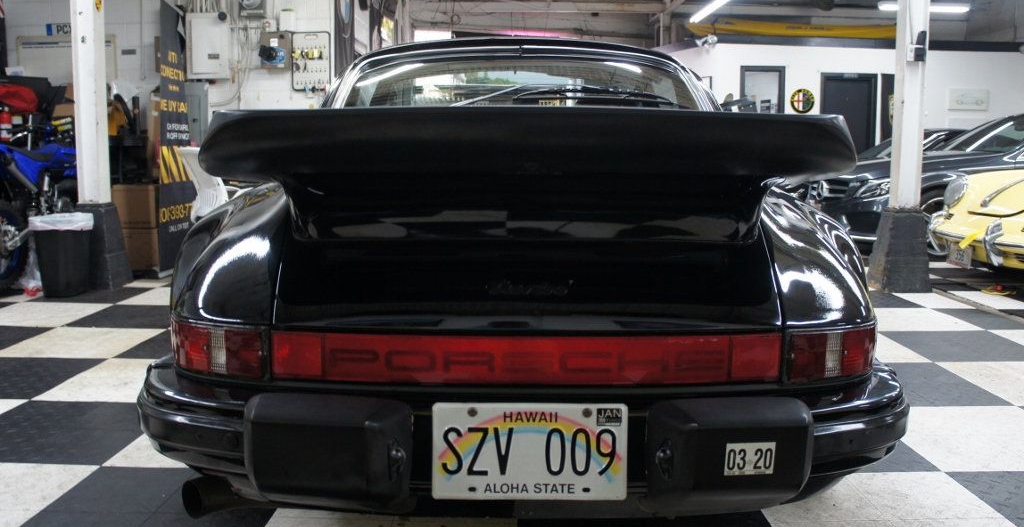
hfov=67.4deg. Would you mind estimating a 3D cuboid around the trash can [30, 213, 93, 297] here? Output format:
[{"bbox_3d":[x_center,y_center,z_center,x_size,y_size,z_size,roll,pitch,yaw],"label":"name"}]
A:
[{"bbox_3d":[-2.908,-0.051,5.019,0.285,0.520,0.295,0,8,1],"label":"trash can"}]

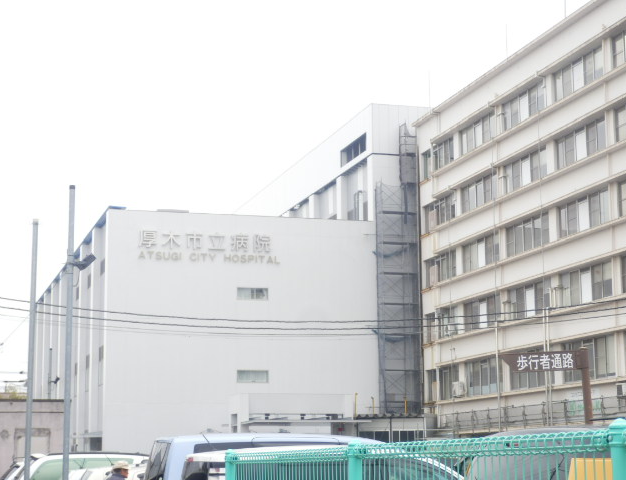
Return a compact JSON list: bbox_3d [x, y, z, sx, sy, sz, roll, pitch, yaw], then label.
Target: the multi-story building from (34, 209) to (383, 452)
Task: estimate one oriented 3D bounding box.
[{"bbox_3d":[-10.003,9.870,116.687,15.757,15.658,51.951,2,-8,-14],"label":"multi-story building"}]

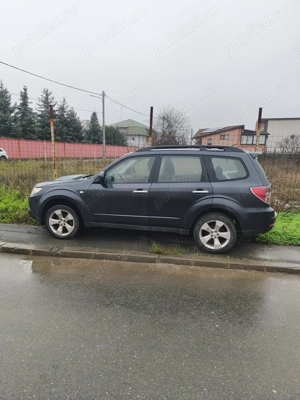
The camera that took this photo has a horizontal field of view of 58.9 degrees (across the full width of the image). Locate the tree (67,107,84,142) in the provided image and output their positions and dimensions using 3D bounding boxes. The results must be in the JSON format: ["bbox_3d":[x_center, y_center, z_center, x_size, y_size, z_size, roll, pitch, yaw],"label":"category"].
[{"bbox_3d":[-12.219,-10.574,43.381,3.200,8.352,3.200,1,10,0],"label":"tree"}]

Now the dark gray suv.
[{"bbox_3d":[-0.022,-0.173,5.159,4.560,1.690,1.830,3,10,10],"label":"dark gray suv"}]

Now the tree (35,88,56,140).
[{"bbox_3d":[-14.327,-10.360,37.337,3.400,9.903,3.400,1,10,0],"label":"tree"}]

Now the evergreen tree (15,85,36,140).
[{"bbox_3d":[-15.631,-9.531,33.934,3.500,9.374,3.500,1,10,0],"label":"evergreen tree"}]

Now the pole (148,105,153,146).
[{"bbox_3d":[0.022,-1.227,7.808,0.085,2.870,0.085,1,10,0],"label":"pole"}]

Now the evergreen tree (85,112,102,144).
[{"bbox_3d":[-10.110,-11.341,47.806,3.400,8.444,3.400,1,10,0],"label":"evergreen tree"}]

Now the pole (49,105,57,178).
[{"bbox_3d":[-2.896,-1.329,7.983,0.085,2.870,0.085,1,10,0],"label":"pole"}]

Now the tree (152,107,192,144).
[{"bbox_3d":[3.446,-10.904,44.779,6.400,9.276,6.400,1,10,0],"label":"tree"}]

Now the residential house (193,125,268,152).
[{"bbox_3d":[13.850,-9.459,46.002,12.000,6.451,9.000,3,10,9],"label":"residential house"}]

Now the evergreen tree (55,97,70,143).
[{"bbox_3d":[-12.976,-10.604,40.334,3.200,9.419,3.200,1,10,0],"label":"evergreen tree"}]

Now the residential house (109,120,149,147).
[{"bbox_3d":[-5.024,-14.650,64.464,10.500,9.631,10.000,4,10,14],"label":"residential house"}]

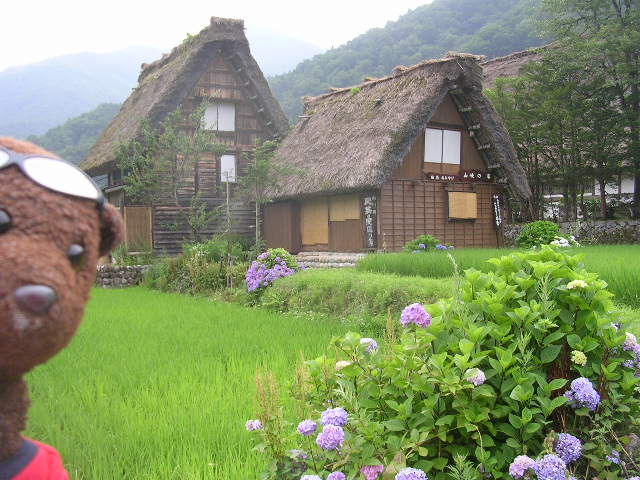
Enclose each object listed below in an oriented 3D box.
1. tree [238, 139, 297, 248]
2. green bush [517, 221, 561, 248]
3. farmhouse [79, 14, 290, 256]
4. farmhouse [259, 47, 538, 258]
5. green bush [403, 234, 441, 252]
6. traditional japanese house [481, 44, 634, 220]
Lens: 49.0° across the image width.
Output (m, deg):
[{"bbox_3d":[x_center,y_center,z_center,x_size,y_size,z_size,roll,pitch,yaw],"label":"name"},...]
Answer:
[{"bbox_3d":[-2.117,-1.820,27.800,2.200,4.400,2.000,-2,-1,0],"label":"tree"},{"bbox_3d":[8.708,-0.199,28.000,1.750,1.150,1.500,-2,-1,0],"label":"green bush"},{"bbox_3d":[-6.855,-4.431,33.588,8.900,10.450,9.700,-1,-1,-37],"label":"farmhouse"},{"bbox_3d":[2.374,-2.987,28.307,7.650,7.070,9.700,-1,-1,-37],"label":"farmhouse"},{"bbox_3d":[3.482,0.154,24.100,1.300,0.680,1.000,-2,-1,0],"label":"green bush"},{"bbox_3d":[17.498,-7.241,48.041,13.200,12.500,20.500,-1,1,-33],"label":"traditional japanese house"}]

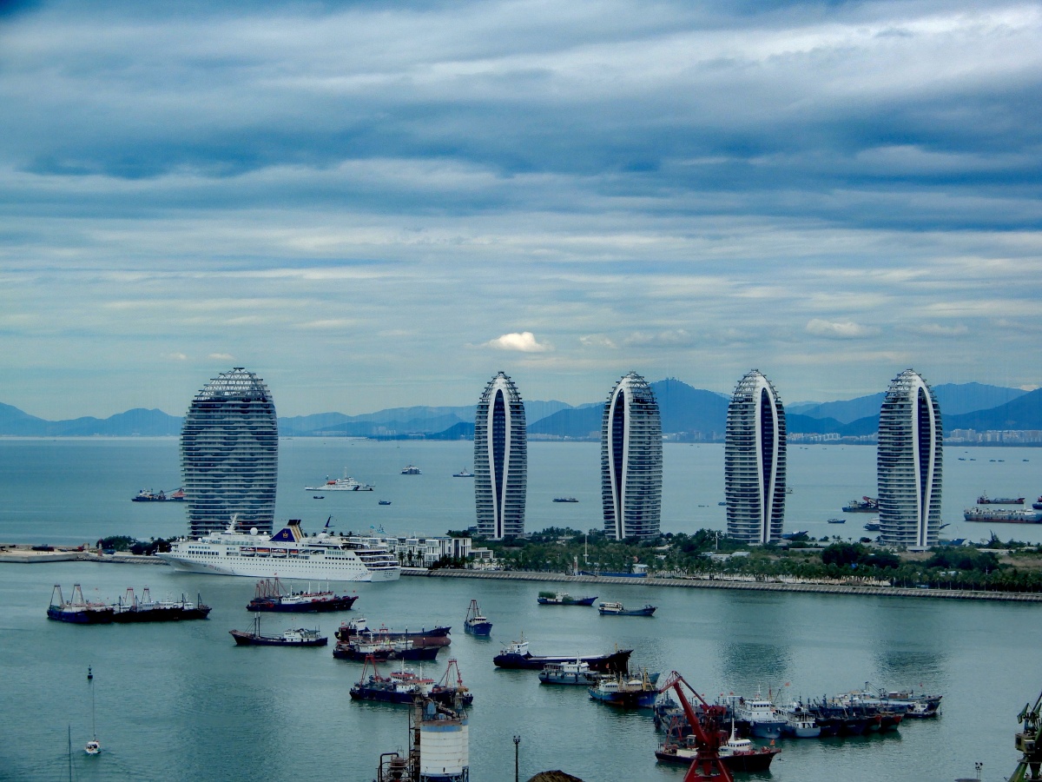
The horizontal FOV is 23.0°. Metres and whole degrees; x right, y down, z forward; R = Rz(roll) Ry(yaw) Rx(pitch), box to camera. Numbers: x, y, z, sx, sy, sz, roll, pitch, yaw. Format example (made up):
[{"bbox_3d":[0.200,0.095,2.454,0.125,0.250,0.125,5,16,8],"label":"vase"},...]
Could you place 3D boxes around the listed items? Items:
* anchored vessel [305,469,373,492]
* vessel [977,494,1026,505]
[{"bbox_3d":[-229.261,112.486,3240.000,89.500,28.000,12.500,0,-1,10],"label":"anchored vessel"},{"bbox_3d":[506.720,113.164,2700.000,51.000,12.500,9.000,0,-1,4],"label":"vessel"}]

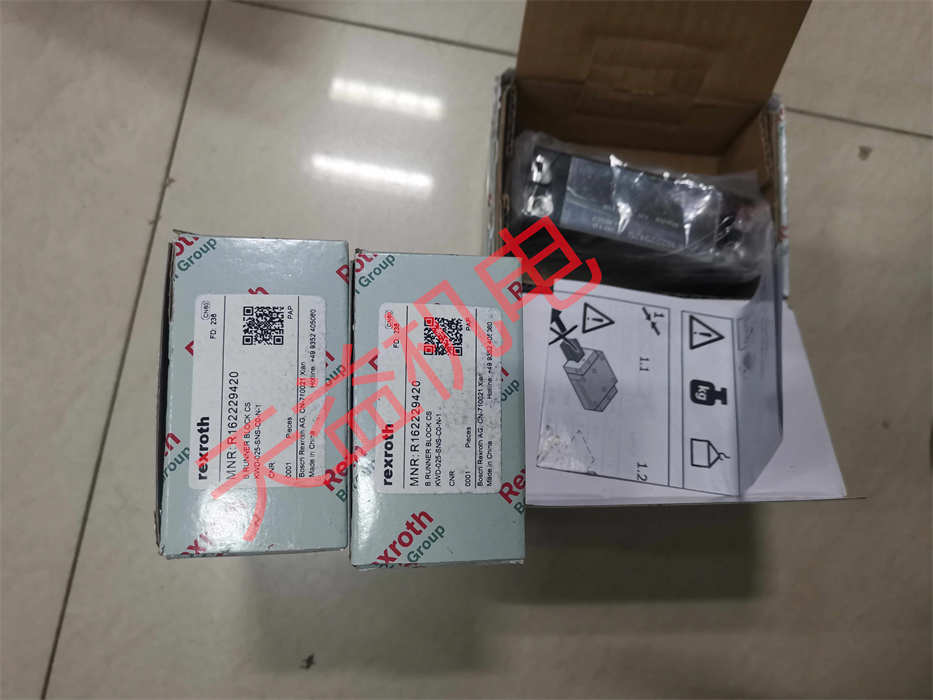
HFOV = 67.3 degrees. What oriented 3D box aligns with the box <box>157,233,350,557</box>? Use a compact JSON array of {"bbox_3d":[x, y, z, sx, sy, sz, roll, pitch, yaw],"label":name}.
[{"bbox_3d":[-0.079,0.020,0.287,0.067,0.060,0.116,-1,80,-4],"label":"box"}]

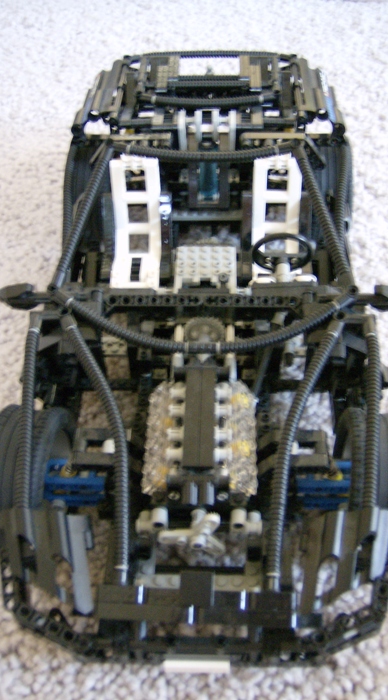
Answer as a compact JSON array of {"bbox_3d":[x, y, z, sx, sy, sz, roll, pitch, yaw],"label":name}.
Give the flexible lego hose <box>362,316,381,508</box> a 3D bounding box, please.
[{"bbox_3d":[0.094,0.029,0.385,0.009,0.008,0.113,5,62,6],"label":"flexible lego hose"}]

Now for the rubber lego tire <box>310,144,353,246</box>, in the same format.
[{"bbox_3d":[0.106,-0.133,0.608,0.036,0.082,0.082,1,44,2],"label":"rubber lego tire"}]

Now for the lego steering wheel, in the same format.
[{"bbox_3d":[0.054,-0.059,0.447,0.036,0.036,0.009,1,60,2],"label":"lego steering wheel"}]

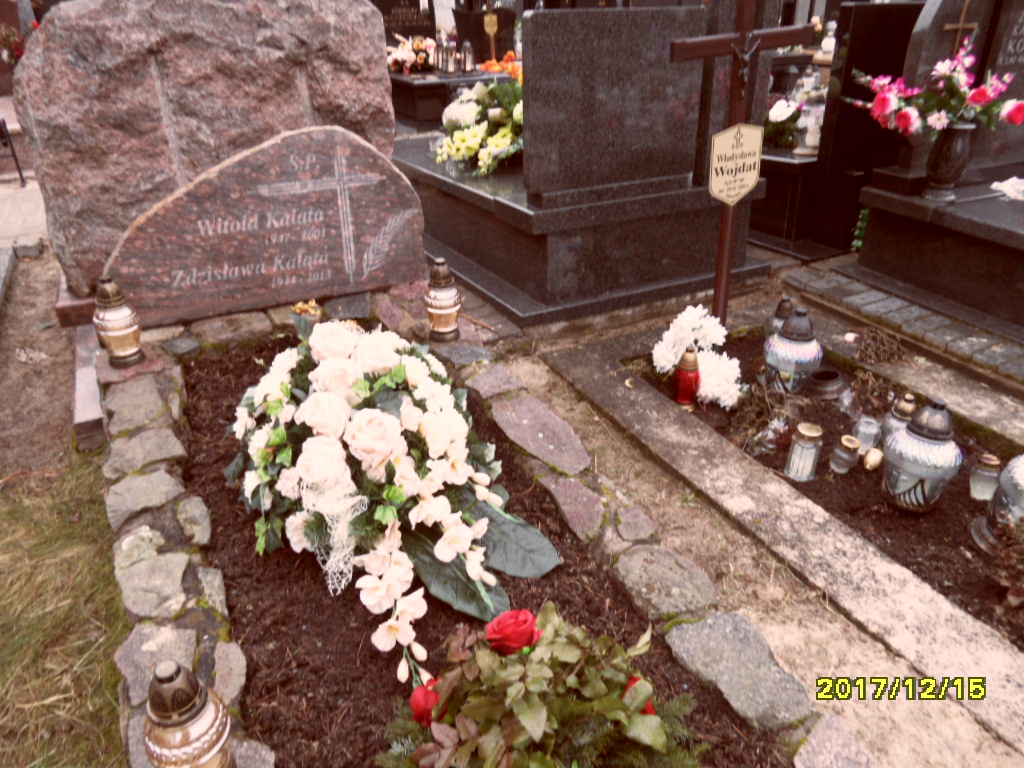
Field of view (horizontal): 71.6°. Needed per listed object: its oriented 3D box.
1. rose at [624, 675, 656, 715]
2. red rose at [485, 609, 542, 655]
[{"bbox_3d":[0.186,0.450,1.030,0.065,0.065,0.065,-13,26,-19],"label":"rose"},{"bbox_3d":[0.002,0.377,1.080,0.085,0.070,0.085,-3,25,1],"label":"red rose"}]

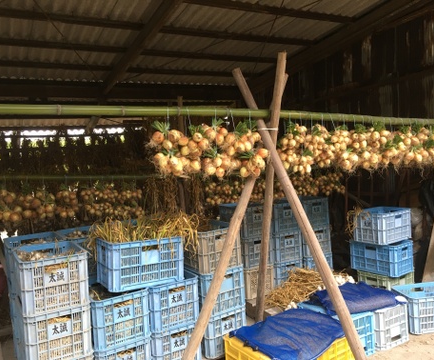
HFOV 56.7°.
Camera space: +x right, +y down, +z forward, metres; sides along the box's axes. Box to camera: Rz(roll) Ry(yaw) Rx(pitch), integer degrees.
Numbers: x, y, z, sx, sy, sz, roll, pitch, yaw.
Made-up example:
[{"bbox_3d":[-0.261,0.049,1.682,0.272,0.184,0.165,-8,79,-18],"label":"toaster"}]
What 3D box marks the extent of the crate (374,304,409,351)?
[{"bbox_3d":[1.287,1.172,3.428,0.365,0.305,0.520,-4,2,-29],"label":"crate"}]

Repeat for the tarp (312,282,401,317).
[{"bbox_3d":[1.147,0.985,3.380,0.620,0.110,0.530,-4,2,-29],"label":"tarp"}]

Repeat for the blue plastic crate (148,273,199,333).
[{"bbox_3d":[-0.412,0.849,2.941,0.365,0.305,0.520,-4,2,-31],"label":"blue plastic crate"}]

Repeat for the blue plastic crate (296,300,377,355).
[{"bbox_3d":[0.954,1.194,3.269,0.365,0.305,0.520,-4,2,-28],"label":"blue plastic crate"}]

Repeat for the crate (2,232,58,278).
[{"bbox_3d":[-1.341,0.596,2.976,0.365,0.305,0.520,-4,2,-30],"label":"crate"}]

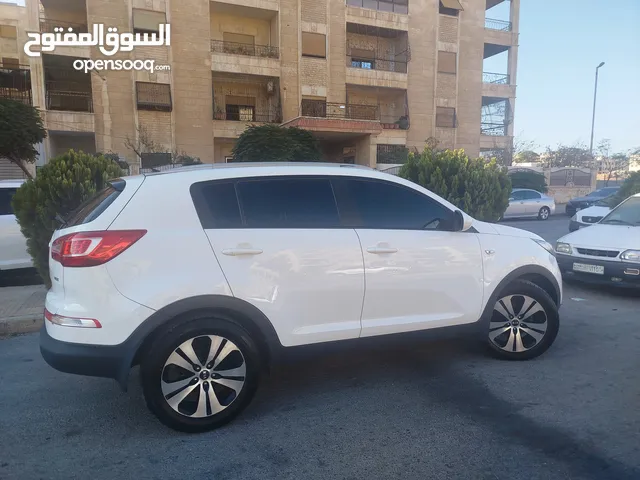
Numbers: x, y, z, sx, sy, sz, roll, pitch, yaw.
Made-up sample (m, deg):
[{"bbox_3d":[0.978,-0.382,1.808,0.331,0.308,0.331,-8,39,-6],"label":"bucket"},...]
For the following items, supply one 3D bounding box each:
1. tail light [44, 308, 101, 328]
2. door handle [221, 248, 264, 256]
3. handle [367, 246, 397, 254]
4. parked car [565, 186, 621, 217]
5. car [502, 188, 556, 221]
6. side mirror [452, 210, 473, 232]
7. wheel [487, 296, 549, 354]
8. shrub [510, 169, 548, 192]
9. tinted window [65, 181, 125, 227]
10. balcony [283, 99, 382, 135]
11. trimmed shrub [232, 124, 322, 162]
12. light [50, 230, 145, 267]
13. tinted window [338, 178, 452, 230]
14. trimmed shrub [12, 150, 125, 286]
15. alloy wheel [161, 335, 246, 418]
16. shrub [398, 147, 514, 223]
[{"bbox_3d":[-1.408,0.448,2.513,0.320,0.100,0.360,-3,6,-26],"label":"tail light"},{"bbox_3d":[-0.470,0.072,2.677,0.245,0.050,0.055,-3,7,-25],"label":"door handle"},{"bbox_3d":[0.439,0.071,3.147,0.245,0.047,0.060,-3,6,-26],"label":"handle"},{"bbox_3d":[14.688,-1.889,22.233,4.500,1.460,1.780,-2,6,-19],"label":"parked car"},{"bbox_3d":[8.364,-1.615,19.906,4.500,1.450,1.760,-3,7,-25],"label":"car"},{"bbox_3d":[1.046,-0.137,3.279,0.130,0.165,0.200,-3,7,-25],"label":"side mirror"},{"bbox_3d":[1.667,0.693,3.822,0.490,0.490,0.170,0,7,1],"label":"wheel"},{"bbox_3d":[11.242,-2.622,24.246,2.245,2.271,2.245,-3,7,-25],"label":"shrub"},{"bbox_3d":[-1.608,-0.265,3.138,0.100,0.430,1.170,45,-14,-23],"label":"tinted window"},{"bbox_3d":[0.581,-5.978,22.549,4.350,1.380,2.800,-2,6,-19],"label":"balcony"},{"bbox_3d":[-1.767,-2.686,18.622,3.550,3.950,3.370,0,6,0],"label":"trimmed shrub"},{"bbox_3d":[-1.298,0.034,2.570,0.500,0.215,0.420,-3,6,-26],"label":"light"},{"bbox_3d":[0.588,-0.262,3.332,0.970,0.400,0.070,-3,-12,-26],"label":"tinted window"},{"bbox_3d":[-3.015,-0.183,5.366,1.240,1.746,1.240,-3,7,-25],"label":"trimmed shrub"},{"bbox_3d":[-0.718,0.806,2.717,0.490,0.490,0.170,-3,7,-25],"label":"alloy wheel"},{"bbox_3d":[2.381,-0.582,7.846,1.964,1.968,1.755,-3,7,-25],"label":"shrub"}]

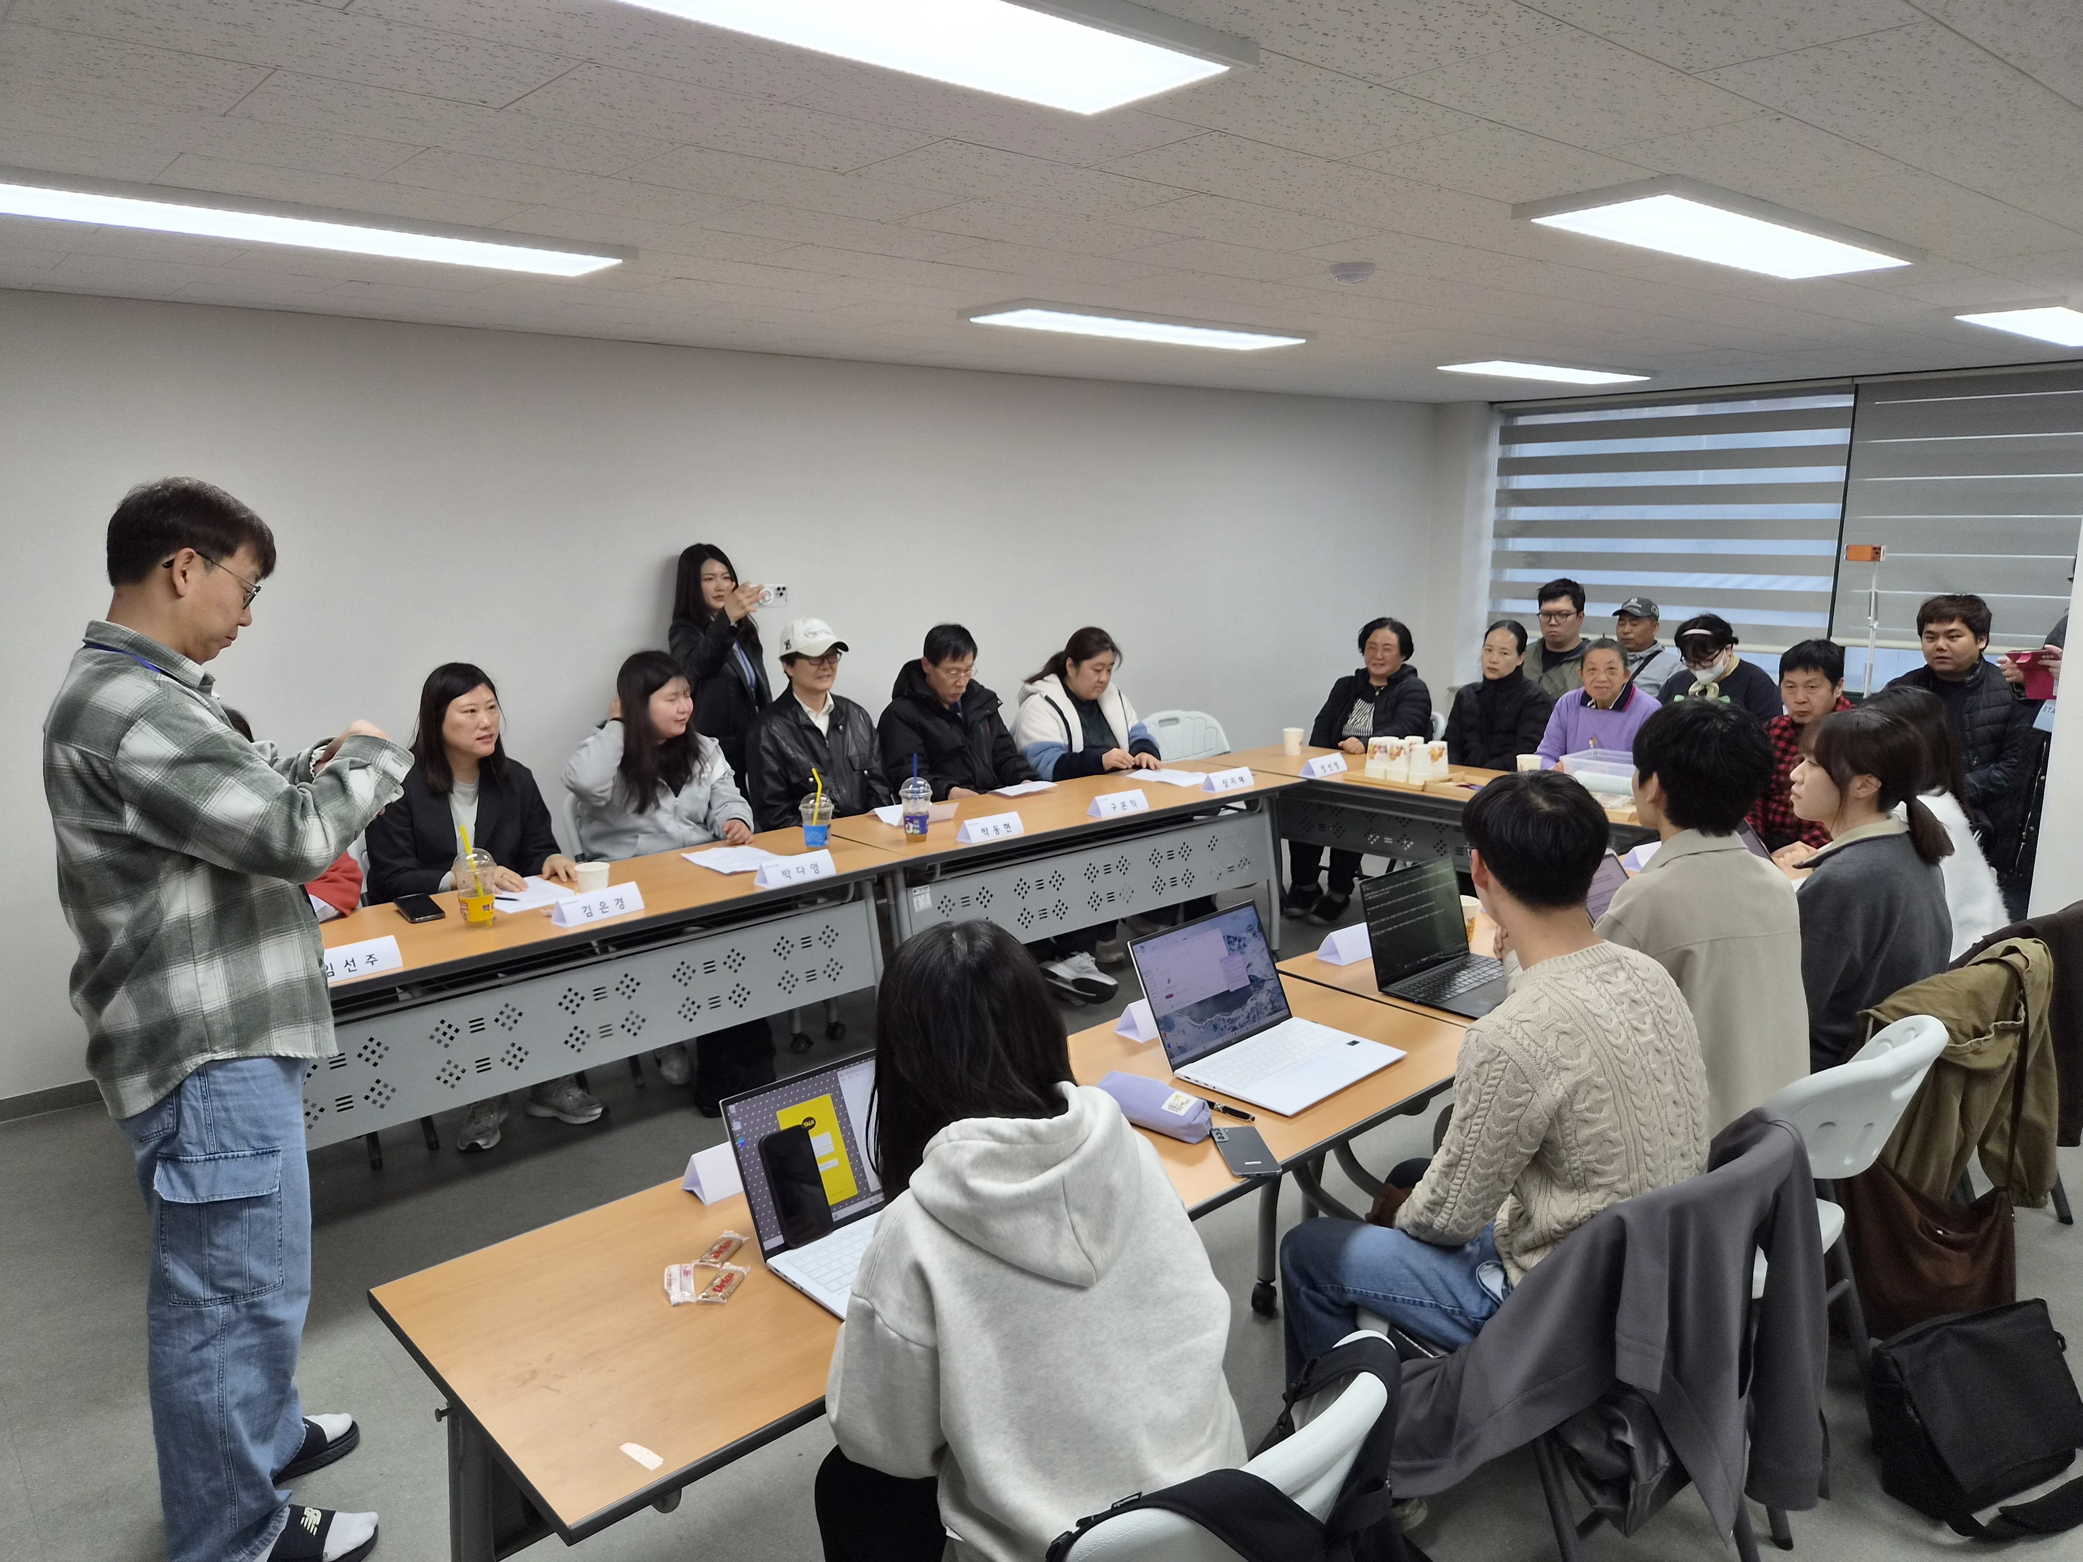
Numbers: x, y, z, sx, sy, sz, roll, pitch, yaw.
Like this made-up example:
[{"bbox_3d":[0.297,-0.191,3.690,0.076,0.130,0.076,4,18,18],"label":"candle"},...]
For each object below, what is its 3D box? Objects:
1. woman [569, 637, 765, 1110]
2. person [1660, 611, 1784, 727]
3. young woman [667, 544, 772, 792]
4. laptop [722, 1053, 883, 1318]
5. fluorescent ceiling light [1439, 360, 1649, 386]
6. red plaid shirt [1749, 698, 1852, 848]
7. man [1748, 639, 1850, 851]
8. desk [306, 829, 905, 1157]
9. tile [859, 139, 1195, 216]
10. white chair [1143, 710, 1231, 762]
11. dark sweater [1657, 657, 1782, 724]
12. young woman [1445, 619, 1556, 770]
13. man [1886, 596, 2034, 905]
[{"bbox_3d":[-1.031,0.262,4.080,0.700,1.260,0.580,9,14,39],"label":"woman"},{"bbox_3d":[2.448,0.034,5.140,0.480,1.280,0.720,9,15,42],"label":"person"},{"bbox_3d":[-1.084,-0.041,4.855,0.400,1.560,0.450,5,12,25],"label":"young woman"},{"bbox_3d":[-0.177,0.514,1.826,0.357,0.210,0.310,-10,15,-41],"label":"laptop"},{"bbox_3d":[2.116,-1.712,5.784,1.220,0.040,0.310,-10,14,-40],"label":"fluorescent ceiling light"},{"bbox_3d":[2.317,0.064,4.144,0.500,0.640,0.480,9,14,40],"label":"red plaid shirt"},{"bbox_3d":[2.348,0.216,4.186,0.500,1.285,0.750,9,14,40],"label":"man"},{"bbox_3d":[-1.243,0.656,3.566,1.800,0.717,0.590,-10,15,-41],"label":"desk"},{"bbox_3d":[-0.022,-1.108,2.538,0.600,0.018,0.300,-10,15,-41],"label":"tile"},{"bbox_3d":[0.648,0.129,5.926,0.460,0.820,0.500,-3,11,-13],"label":"white chair"},{"bbox_3d":[2.455,-0.166,5.182,0.360,0.600,0.500,-11,15,-42],"label":"dark sweater"},{"bbox_3d":[1.627,0.045,5.163,0.480,1.265,0.750,7,14,36],"label":"young woman"},{"bbox_3d":[2.830,0.115,4.426,0.520,1.385,0.650,8,14,38],"label":"man"}]

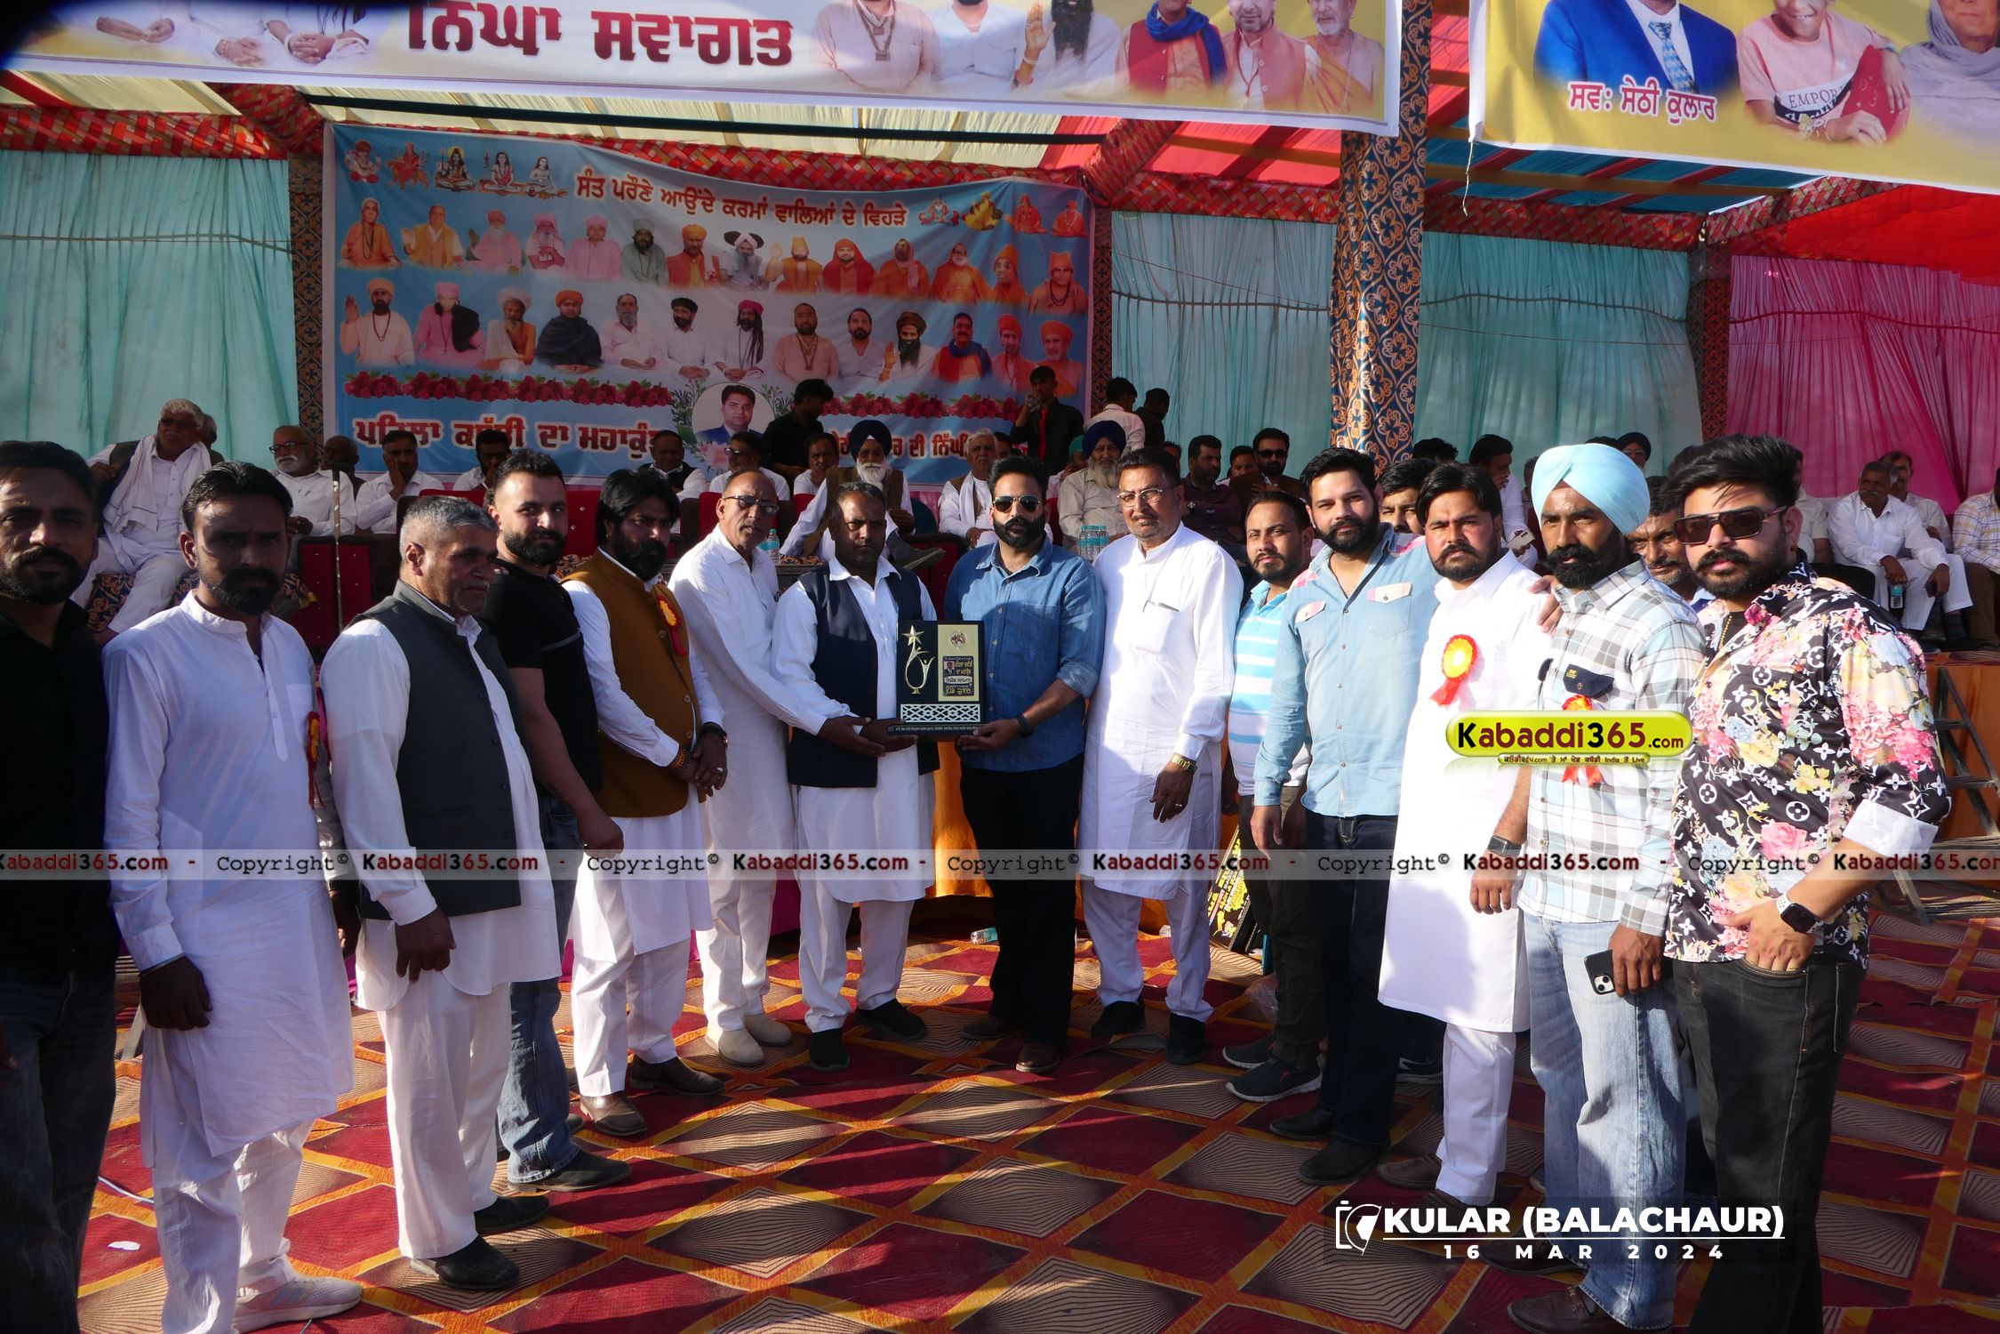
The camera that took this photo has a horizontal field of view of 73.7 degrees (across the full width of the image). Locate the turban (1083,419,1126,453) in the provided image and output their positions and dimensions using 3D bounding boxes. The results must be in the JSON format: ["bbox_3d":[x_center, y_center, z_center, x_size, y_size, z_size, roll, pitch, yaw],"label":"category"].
[{"bbox_3d":[0.569,-1.258,7.300,0.230,0.190,0.250,0,6,0],"label":"turban"}]

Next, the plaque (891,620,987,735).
[{"bbox_3d":[-0.178,0.029,3.750,0.265,0.320,0.070,0,6,2],"label":"plaque"}]

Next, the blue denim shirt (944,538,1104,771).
[{"bbox_3d":[0.073,-0.038,4.030,0.470,0.710,0.330,2,7,18],"label":"blue denim shirt"}]

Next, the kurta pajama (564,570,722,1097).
[{"bbox_3d":[-0.958,0.450,3.594,0.380,1.419,0.490,4,9,27],"label":"kurta pajama"}]

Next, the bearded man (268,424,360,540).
[{"bbox_3d":[-3.345,-0.620,6.450,0.580,1.180,0.780,-1,6,-6],"label":"bearded man"}]

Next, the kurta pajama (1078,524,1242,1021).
[{"bbox_3d":[0.478,0.316,3.981,0.520,1.481,0.360,3,8,22],"label":"kurta pajama"}]

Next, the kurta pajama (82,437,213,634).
[{"bbox_3d":[-4.045,-0.640,6.350,0.600,0.940,0.700,-1,6,-9],"label":"kurta pajama"}]

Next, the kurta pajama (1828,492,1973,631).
[{"bbox_3d":[4.780,-0.566,7.100,0.580,0.770,0.700,-2,6,-14],"label":"kurta pajama"}]

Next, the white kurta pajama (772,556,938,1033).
[{"bbox_3d":[-0.429,0.379,3.954,0.520,1.411,0.430,-5,9,-33],"label":"white kurta pajama"}]

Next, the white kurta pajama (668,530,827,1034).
[{"bbox_3d":[-0.752,0.345,3.973,0.470,1.502,0.480,6,10,38],"label":"white kurta pajama"}]

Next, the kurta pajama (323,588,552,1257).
[{"bbox_3d":[-1.211,0.570,2.875,0.450,1.429,0.530,2,8,13],"label":"kurta pajama"}]

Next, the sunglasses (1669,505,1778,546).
[{"bbox_3d":[1.246,-0.245,2.270,0.130,0.052,0.145,-12,6,-40],"label":"sunglasses"}]

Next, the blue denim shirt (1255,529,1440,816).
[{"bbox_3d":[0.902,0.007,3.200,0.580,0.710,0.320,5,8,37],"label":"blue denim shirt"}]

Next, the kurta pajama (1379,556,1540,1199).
[{"bbox_3d":[1.074,0.493,3.071,0.420,1.500,0.500,-5,9,-32],"label":"kurta pajama"}]

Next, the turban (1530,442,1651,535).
[{"bbox_3d":[1.144,-0.345,2.580,0.250,0.175,0.205,-6,9,-44],"label":"turban"}]

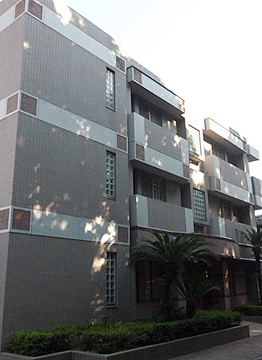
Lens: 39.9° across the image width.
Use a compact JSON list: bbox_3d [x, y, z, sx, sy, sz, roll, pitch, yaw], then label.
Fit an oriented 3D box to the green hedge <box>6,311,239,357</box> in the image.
[{"bbox_3d":[0.495,3.862,9.487,1.970,0.525,6.969,-15,-21,39],"label":"green hedge"}]

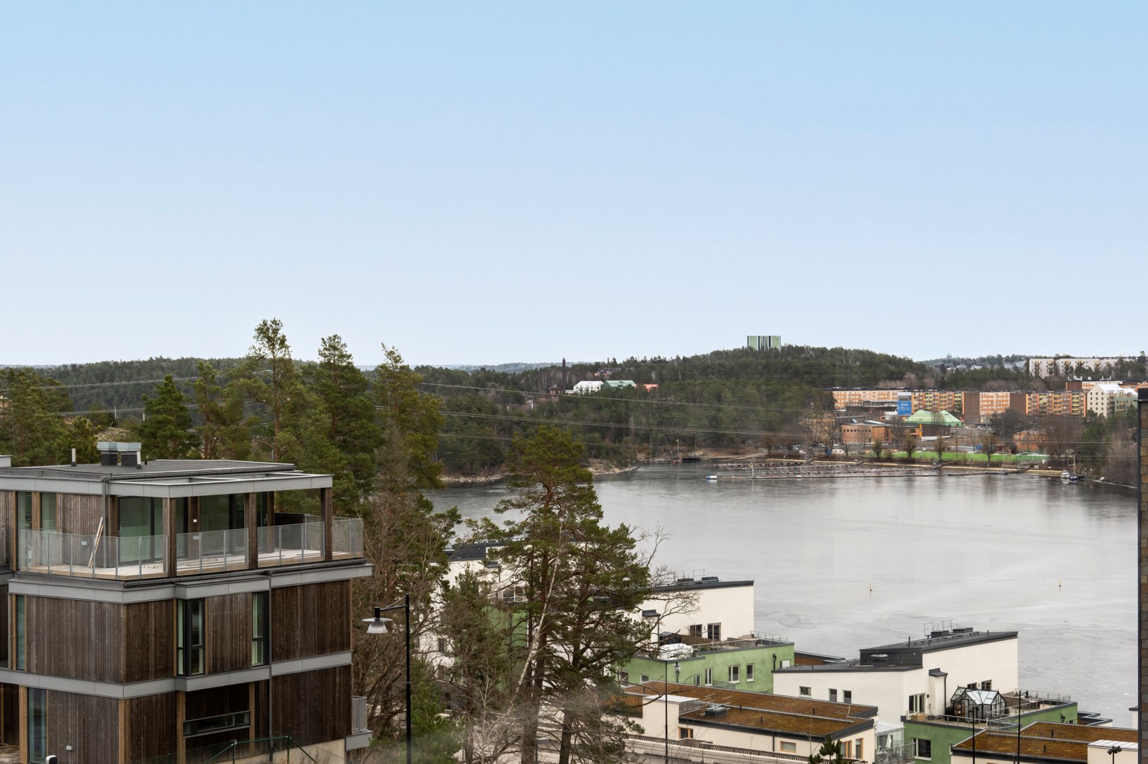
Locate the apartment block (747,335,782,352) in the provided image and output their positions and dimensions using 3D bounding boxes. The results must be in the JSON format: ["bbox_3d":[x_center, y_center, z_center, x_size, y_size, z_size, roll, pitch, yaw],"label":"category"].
[{"bbox_3d":[166.715,-27.982,1900.000,29.000,25.000,21.000,0,0,5],"label":"apartment block"}]

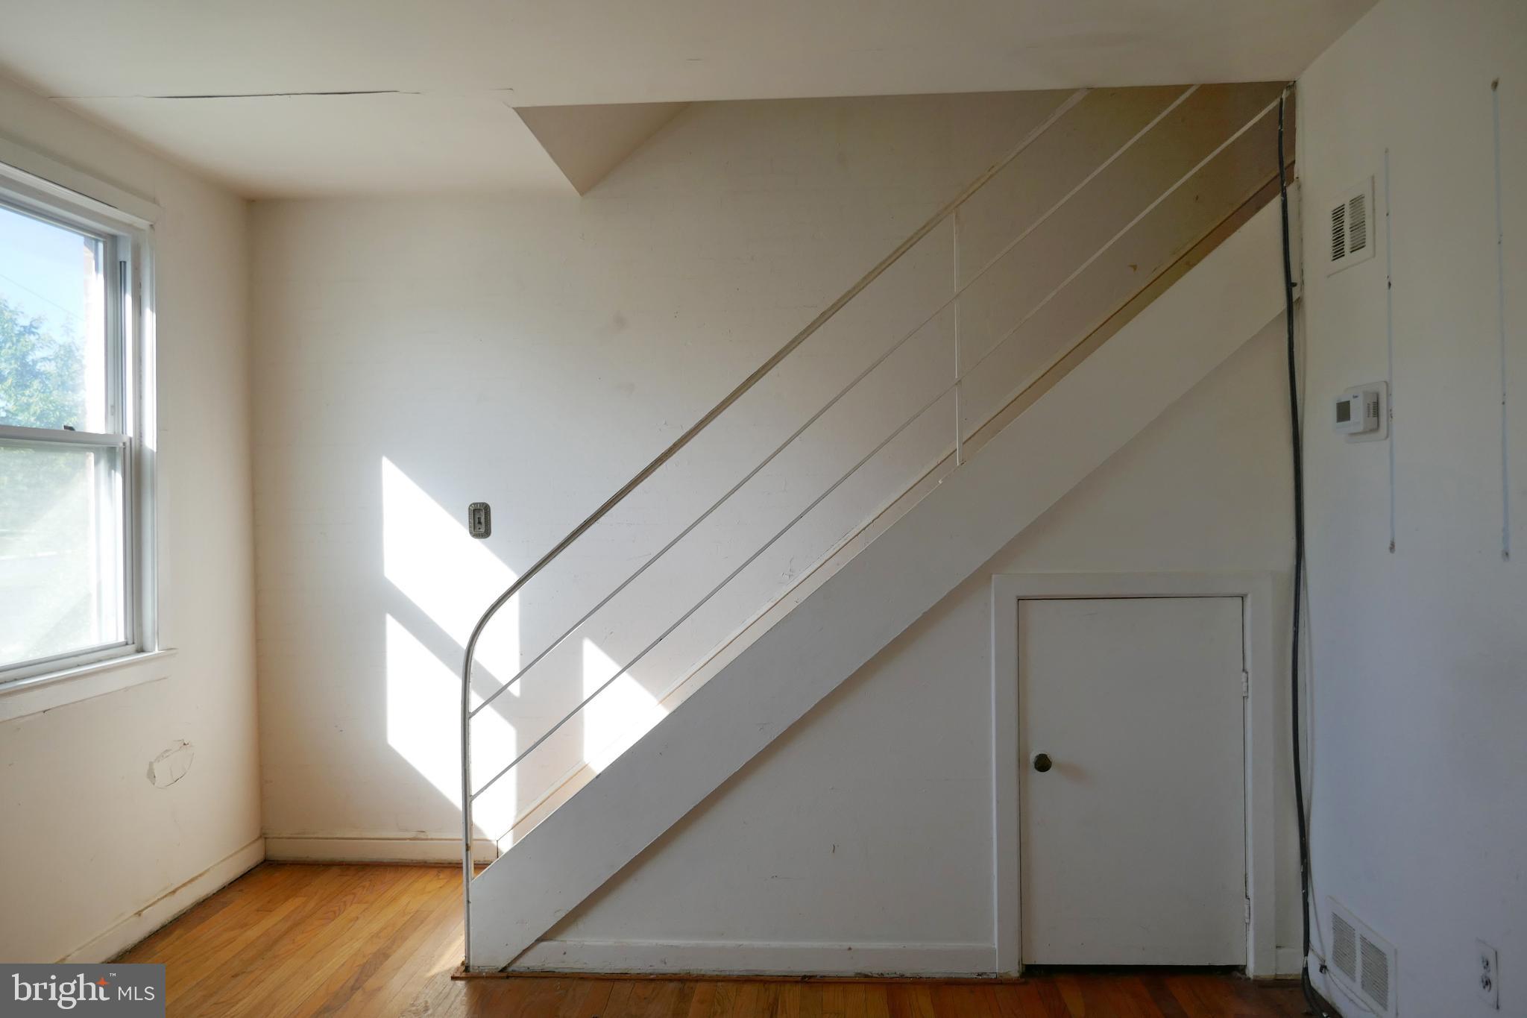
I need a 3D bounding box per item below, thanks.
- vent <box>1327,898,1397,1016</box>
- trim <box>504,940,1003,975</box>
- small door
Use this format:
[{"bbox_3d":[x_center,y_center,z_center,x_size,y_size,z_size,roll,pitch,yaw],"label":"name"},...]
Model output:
[{"bbox_3d":[1.469,1.115,2.622,0.015,0.194,0.329,-1,0,3],"label":"vent"},{"bbox_3d":[-0.039,1.276,3.009,1.379,0.092,0.018,-1,0,3],"label":"trim"},{"bbox_3d":[1.025,0.758,2.954,0.611,1.021,0.040,-1,0,3],"label":"small door"}]

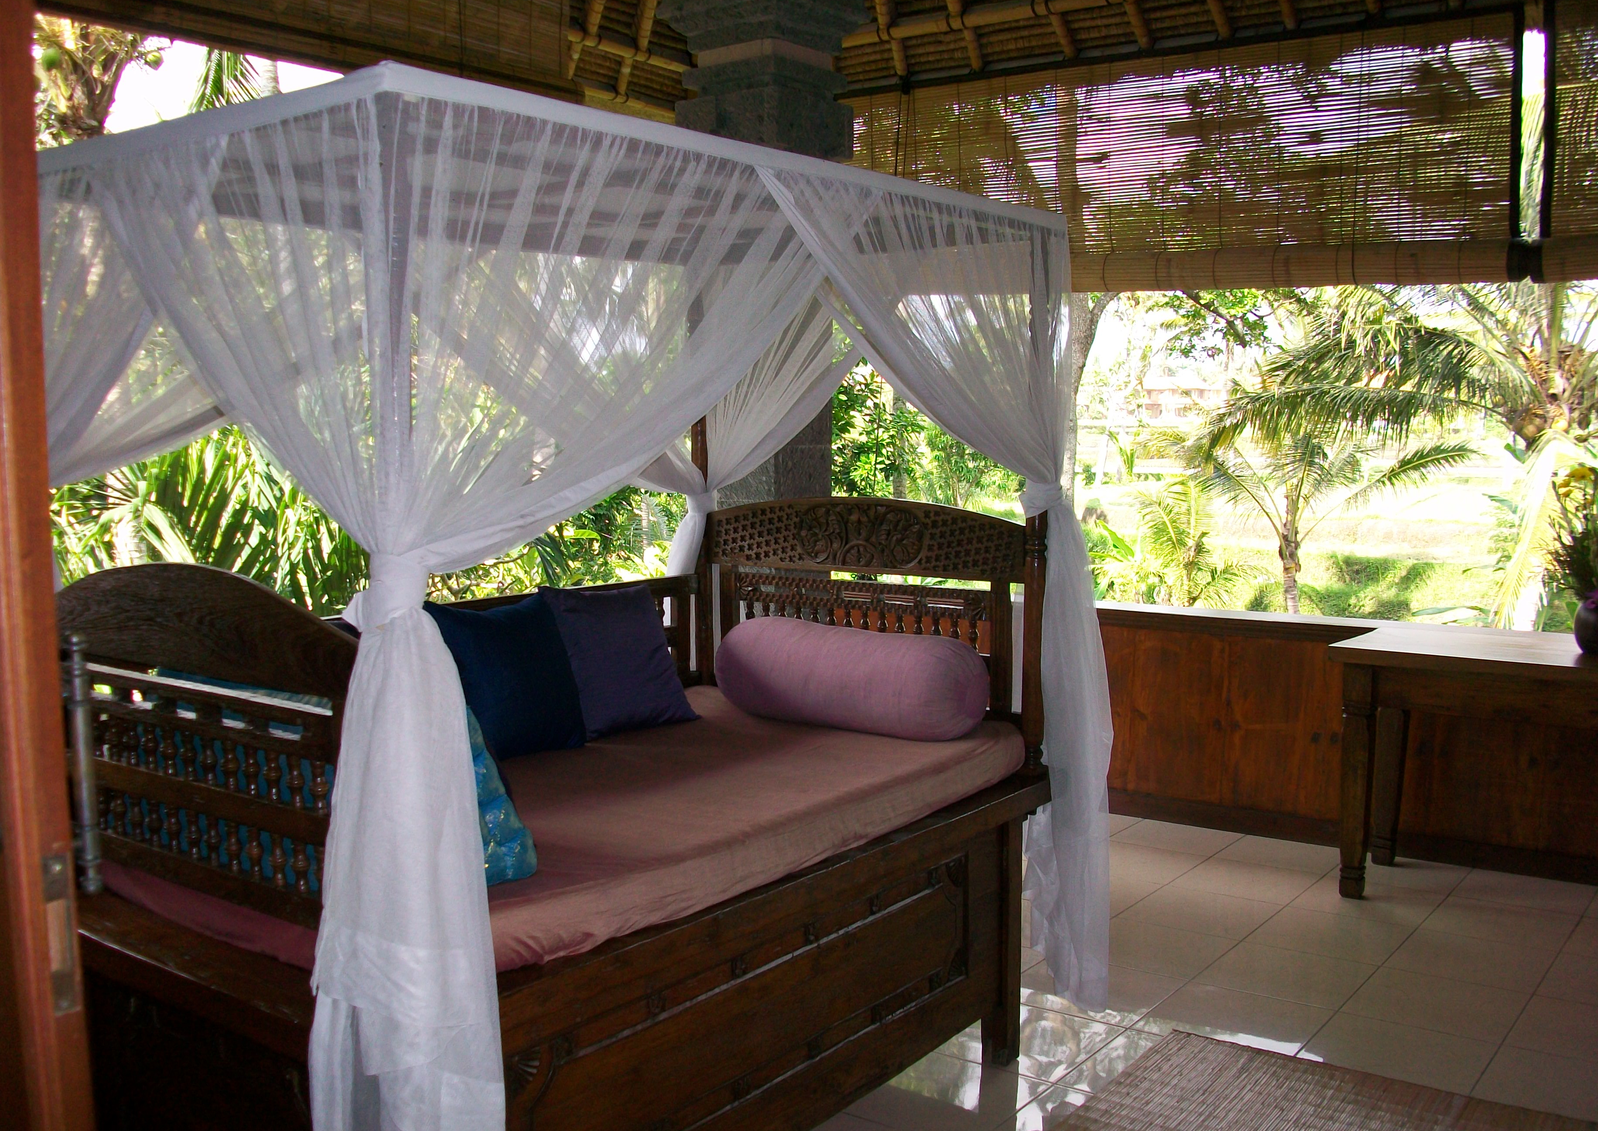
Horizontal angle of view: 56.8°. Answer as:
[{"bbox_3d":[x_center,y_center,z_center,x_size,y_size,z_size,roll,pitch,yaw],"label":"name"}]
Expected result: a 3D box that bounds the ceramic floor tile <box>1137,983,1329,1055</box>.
[{"bbox_3d":[1.125,1.179,3.826,0.400,0.010,0.400,2,6,37],"label":"ceramic floor tile"}]

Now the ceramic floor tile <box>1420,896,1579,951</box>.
[{"bbox_3d":[2.153,1.097,4.534,0.397,0.010,0.397,2,6,36],"label":"ceramic floor tile"}]

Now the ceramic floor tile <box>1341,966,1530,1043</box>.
[{"bbox_3d":[1.685,1.163,3.905,0.400,0.010,0.400,2,6,37],"label":"ceramic floor tile"}]

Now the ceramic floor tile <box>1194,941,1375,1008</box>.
[{"bbox_3d":[1.356,1.145,4.131,0.397,0.010,0.397,2,6,36],"label":"ceramic floor tile"}]

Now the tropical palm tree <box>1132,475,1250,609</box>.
[{"bbox_3d":[6.103,-0.224,23.000,1.950,2.400,1.900,0,5,15],"label":"tropical palm tree"}]

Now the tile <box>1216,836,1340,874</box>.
[{"bbox_3d":[1.756,1.045,5.327,0.400,0.010,0.368,2,6,37],"label":"tile"}]

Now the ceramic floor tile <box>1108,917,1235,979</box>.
[{"bbox_3d":[1.034,1.132,4.369,0.397,0.010,0.397,2,6,36],"label":"ceramic floor tile"}]

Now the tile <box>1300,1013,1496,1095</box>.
[{"bbox_3d":[1.446,1.193,3.586,0.400,0.010,0.400,2,6,37],"label":"tile"}]

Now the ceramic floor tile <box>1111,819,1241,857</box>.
[{"bbox_3d":[1.419,1.029,5.556,0.397,0.010,0.369,2,6,36],"label":"ceramic floor tile"}]

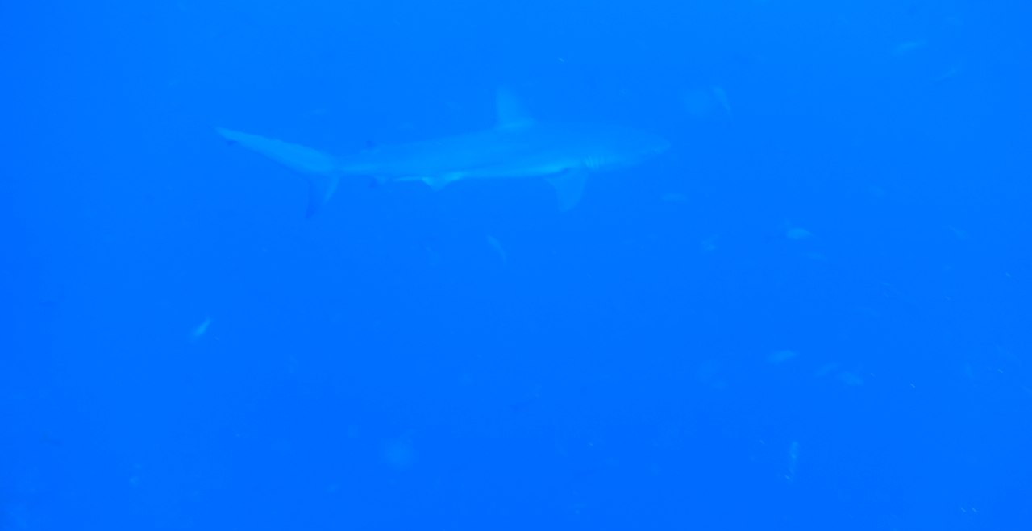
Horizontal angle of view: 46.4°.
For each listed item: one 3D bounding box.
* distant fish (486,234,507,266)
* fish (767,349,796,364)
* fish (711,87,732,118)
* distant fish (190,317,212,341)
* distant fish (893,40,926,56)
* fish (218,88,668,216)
[{"bbox_3d":[-0.107,-0.083,6.500,0.048,0.202,0.030,-39,-6,17],"label":"distant fish"},{"bbox_3d":[1.439,0.492,6.500,0.175,0.061,0.030,-12,5,6],"label":"fish"},{"bbox_3d":[1.112,-0.879,6.500,0.057,0.206,0.031,-35,-10,24],"label":"fish"},{"bbox_3d":[-1.622,0.328,6.200,0.054,0.184,0.029,44,15,8],"label":"distant fish"},{"bbox_3d":[2.122,-1.175,6.500,0.197,0.052,0.030,-18,4,6],"label":"distant fish"},{"bbox_3d":[-0.312,-0.491,5.200,1.950,0.530,0.620,-1,6,-7],"label":"fish"}]

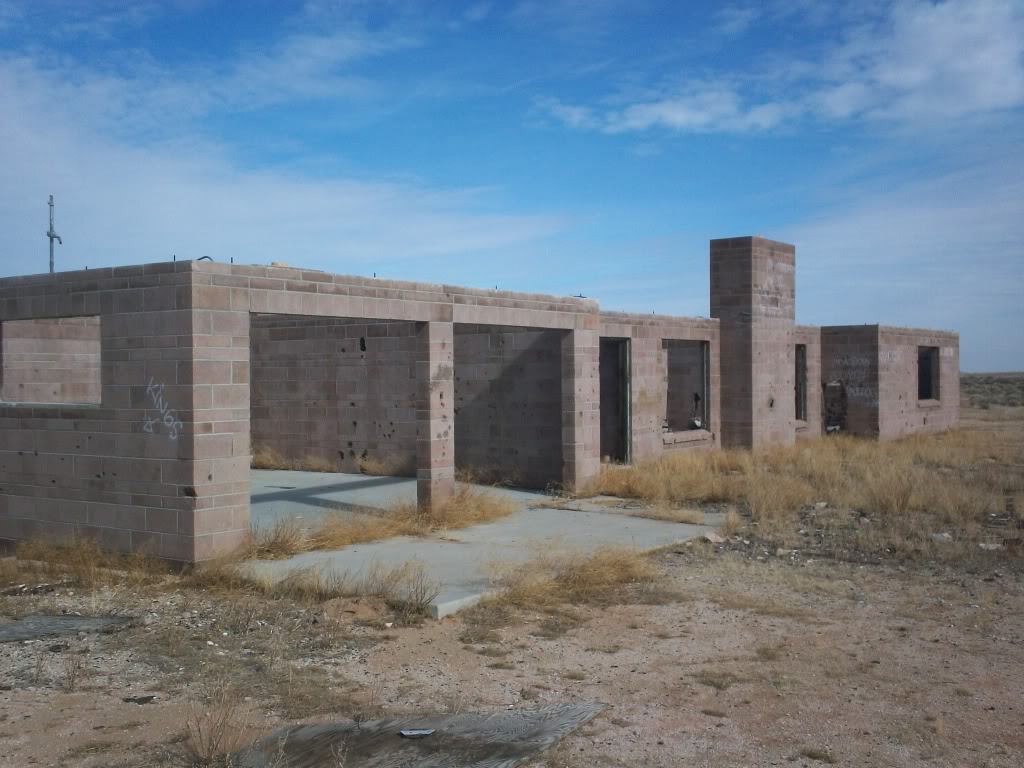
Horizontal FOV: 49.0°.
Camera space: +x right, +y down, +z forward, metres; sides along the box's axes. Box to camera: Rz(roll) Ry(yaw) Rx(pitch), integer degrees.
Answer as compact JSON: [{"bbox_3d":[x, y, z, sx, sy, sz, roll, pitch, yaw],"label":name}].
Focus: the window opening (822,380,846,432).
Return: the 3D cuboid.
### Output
[{"bbox_3d":[6.001,0.437,20.785,0.460,1.050,0.200,0,1,35],"label":"window opening"}]

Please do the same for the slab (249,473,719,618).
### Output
[{"bbox_3d":[-2.478,1.472,12.771,9.100,0.170,6.200,0,1,35],"label":"slab"}]

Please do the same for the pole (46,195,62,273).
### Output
[{"bbox_3d":[-6.608,-1.921,16.200,0.120,1.600,0.220,0,1,35],"label":"pole"}]

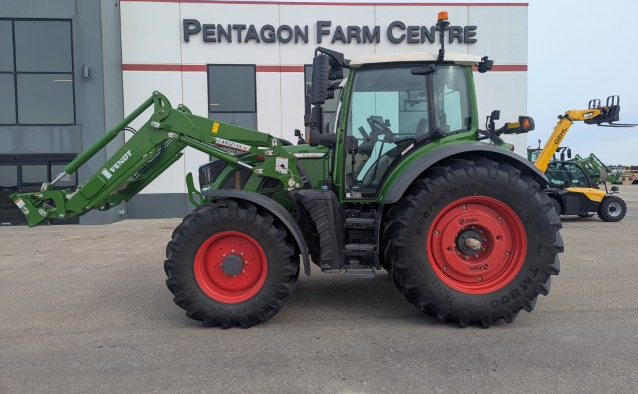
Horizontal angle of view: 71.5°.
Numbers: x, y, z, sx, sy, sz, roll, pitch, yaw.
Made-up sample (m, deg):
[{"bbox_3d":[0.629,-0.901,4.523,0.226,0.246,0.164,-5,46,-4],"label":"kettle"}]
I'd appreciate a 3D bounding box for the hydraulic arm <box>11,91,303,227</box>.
[{"bbox_3d":[-1.890,-0.480,5.760,3.400,1.570,1.200,-1,3,0],"label":"hydraulic arm"}]

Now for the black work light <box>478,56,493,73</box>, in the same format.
[{"bbox_3d":[1.920,-1.525,5.120,0.140,0.190,0.160,-1,3,0],"label":"black work light"}]

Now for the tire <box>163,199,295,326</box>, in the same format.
[{"bbox_3d":[-0.918,0.700,4.890,1.410,1.370,0.540,-1,3,0],"label":"tire"}]

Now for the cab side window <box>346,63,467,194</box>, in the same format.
[{"bbox_3d":[0.990,-0.742,5.020,1.440,1.490,0.160,-1,3,2],"label":"cab side window"}]

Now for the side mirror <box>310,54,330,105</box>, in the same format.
[{"bbox_3d":[0.015,-1.222,4.620,0.150,0.510,0.240,-1,3,-16],"label":"side mirror"}]

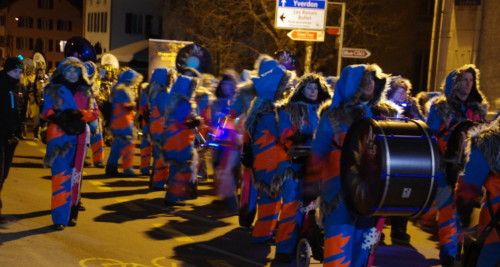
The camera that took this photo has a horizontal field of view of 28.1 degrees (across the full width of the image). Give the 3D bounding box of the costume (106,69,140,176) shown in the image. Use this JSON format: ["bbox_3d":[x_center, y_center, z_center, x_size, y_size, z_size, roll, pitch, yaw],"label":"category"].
[{"bbox_3d":[-2.096,-0.197,16.400,0.500,1.730,0.540,3,4,-6],"label":"costume"}]

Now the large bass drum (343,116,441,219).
[{"bbox_3d":[0.989,0.244,7.050,0.440,0.670,0.670,2,4,-21],"label":"large bass drum"}]

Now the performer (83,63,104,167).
[{"bbox_3d":[-2.636,-0.318,16.700,0.450,1.780,0.550,4,4,5],"label":"performer"}]

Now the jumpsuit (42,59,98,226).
[{"bbox_3d":[-1.853,0.093,10.300,0.570,1.770,0.420,1,4,-28],"label":"jumpsuit"}]

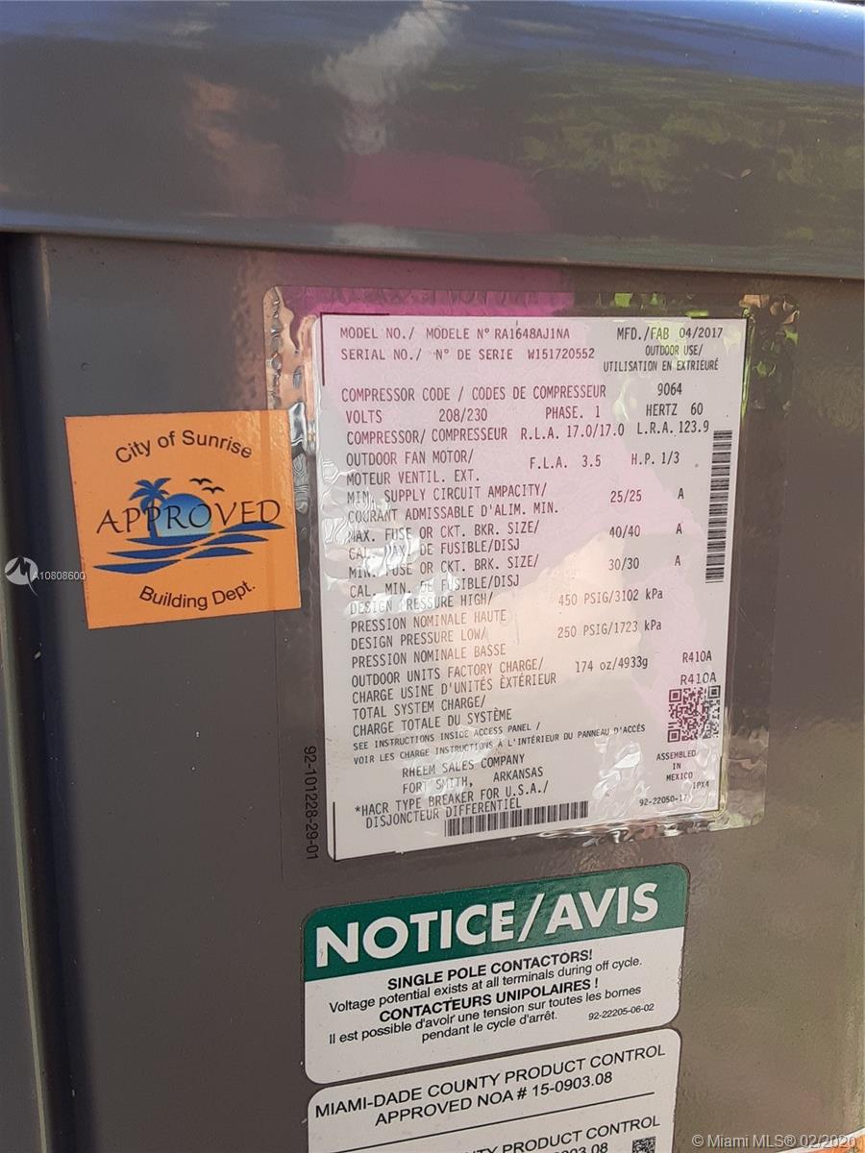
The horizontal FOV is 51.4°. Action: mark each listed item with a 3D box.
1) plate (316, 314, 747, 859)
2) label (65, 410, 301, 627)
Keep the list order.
[{"bbox_3d":[0.025,0.003,0.210,0.101,0.124,0.001,-3,11,-13],"label":"plate"},{"bbox_3d":[-0.051,-0.012,0.188,0.044,0.044,0.001,-5,11,-13],"label":"label"}]

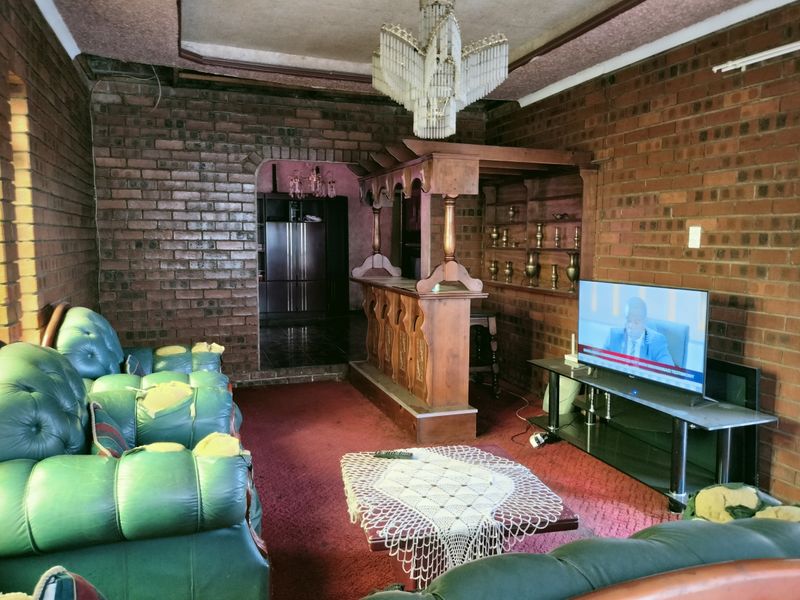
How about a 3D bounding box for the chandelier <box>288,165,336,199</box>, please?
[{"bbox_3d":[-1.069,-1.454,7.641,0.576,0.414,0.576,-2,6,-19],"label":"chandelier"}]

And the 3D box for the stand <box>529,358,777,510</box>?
[{"bbox_3d":[1.372,0.761,3.777,0.460,0.493,1.677,-2,6,-19],"label":"stand"}]

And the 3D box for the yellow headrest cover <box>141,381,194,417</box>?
[{"bbox_3d":[-1.117,0.487,2.979,0.258,0.172,0.182,-2,6,-19],"label":"yellow headrest cover"}]

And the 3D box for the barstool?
[{"bbox_3d":[0.622,0.469,5.480,0.394,0.737,0.394,-2,6,-19],"label":"barstool"}]

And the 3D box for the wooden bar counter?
[{"bbox_3d":[0.038,0.368,5.079,0.480,1.010,2.030,-2,6,-19],"label":"wooden bar counter"}]

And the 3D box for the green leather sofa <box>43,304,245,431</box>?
[{"bbox_3d":[-1.471,0.503,3.739,0.990,0.980,1.111,-2,6,-19],"label":"green leather sofa"}]

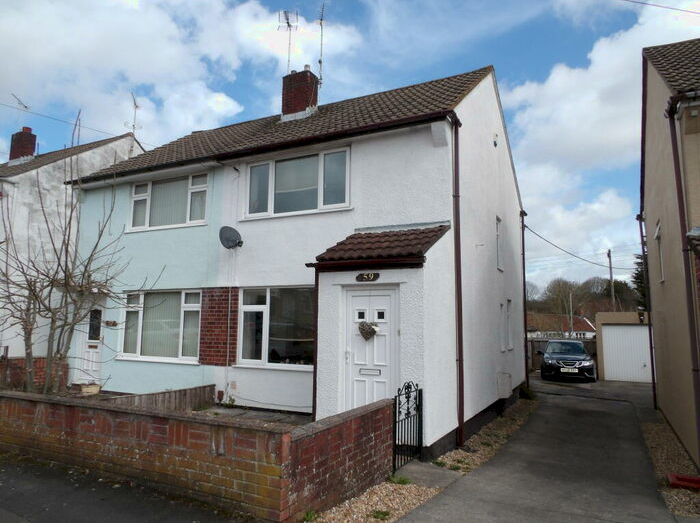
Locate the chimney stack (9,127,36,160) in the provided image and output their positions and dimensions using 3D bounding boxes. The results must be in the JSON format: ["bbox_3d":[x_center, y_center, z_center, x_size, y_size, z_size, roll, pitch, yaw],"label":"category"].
[{"bbox_3d":[-12.098,-4.267,17.992,0.760,1.457,0.480,-3,-9,28],"label":"chimney stack"}]

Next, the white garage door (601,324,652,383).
[{"bbox_3d":[10.282,3.266,17.067,2.400,1.970,0.080,-3,-9,28],"label":"white garage door"}]

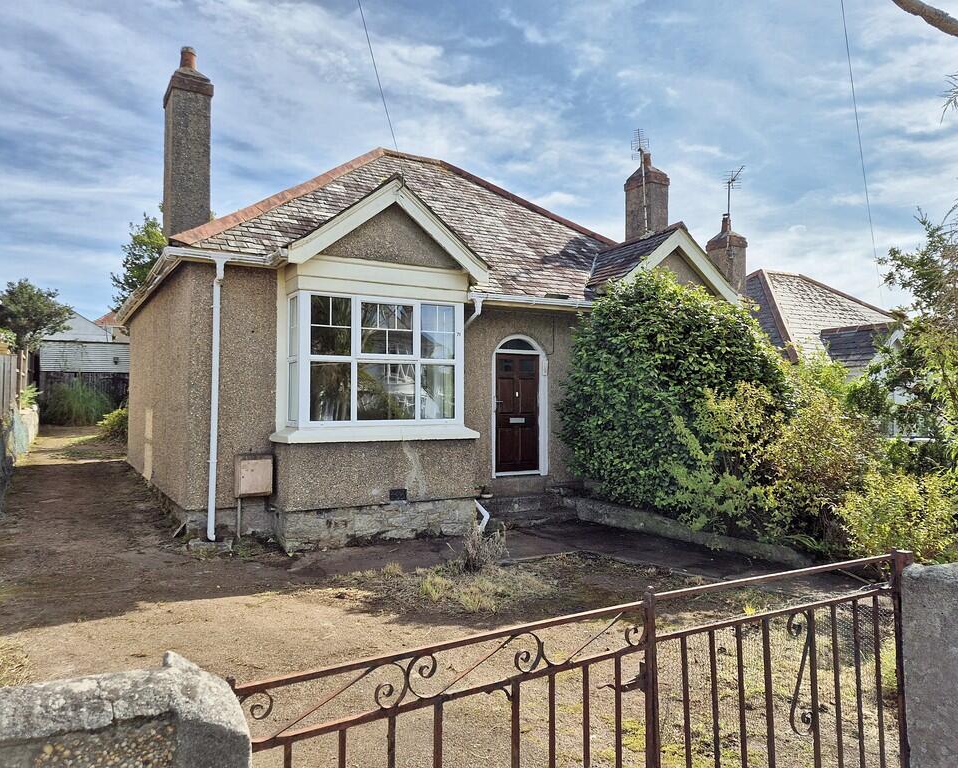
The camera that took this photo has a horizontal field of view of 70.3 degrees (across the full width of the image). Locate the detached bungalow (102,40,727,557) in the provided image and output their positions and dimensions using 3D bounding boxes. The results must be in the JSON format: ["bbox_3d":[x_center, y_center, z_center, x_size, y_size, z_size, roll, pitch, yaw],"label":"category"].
[{"bbox_3d":[-1.377,-1.441,14.801,10.940,7.250,9.800,1,-2,-31],"label":"detached bungalow"}]

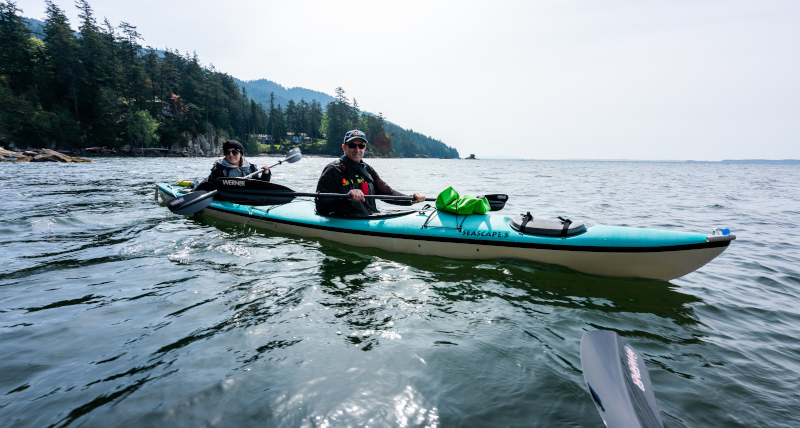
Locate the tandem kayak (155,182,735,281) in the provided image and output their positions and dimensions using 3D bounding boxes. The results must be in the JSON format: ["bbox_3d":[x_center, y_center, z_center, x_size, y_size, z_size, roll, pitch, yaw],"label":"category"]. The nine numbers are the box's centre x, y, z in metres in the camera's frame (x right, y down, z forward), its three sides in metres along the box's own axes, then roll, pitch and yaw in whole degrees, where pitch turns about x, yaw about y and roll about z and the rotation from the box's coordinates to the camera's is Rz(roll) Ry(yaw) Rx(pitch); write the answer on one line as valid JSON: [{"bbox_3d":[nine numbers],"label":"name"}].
[{"bbox_3d":[-0.725,0.042,3.281,5.710,0.430,0.730,5,10,30],"label":"tandem kayak"}]

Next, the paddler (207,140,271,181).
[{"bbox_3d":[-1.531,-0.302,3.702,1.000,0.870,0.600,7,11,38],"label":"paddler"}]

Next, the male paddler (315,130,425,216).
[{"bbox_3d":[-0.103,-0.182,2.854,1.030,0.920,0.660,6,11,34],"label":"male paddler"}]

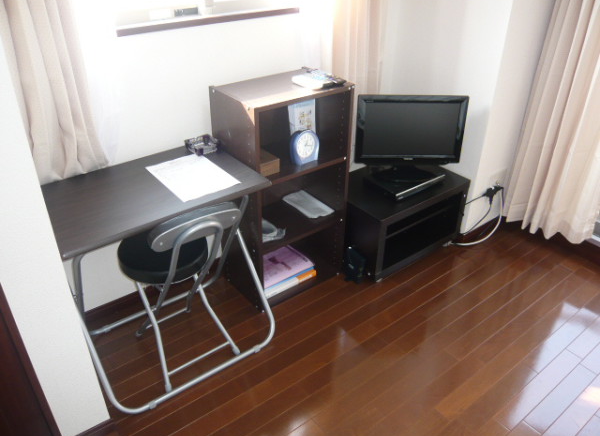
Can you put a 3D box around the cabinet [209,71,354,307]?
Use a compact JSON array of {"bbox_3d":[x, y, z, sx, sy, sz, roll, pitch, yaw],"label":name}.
[{"bbox_3d":[-0.071,-0.104,2.036,0.442,0.906,0.296,-22,39,-32],"label":"cabinet"}]

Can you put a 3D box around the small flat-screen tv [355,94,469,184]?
[{"bbox_3d":[0.488,-0.387,2.250,0.476,0.407,0.167,0,32,-2],"label":"small flat-screen tv"}]

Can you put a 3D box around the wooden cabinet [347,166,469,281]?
[{"bbox_3d":[0.463,-0.021,2.443,0.609,0.351,0.412,-21,38,-31],"label":"wooden cabinet"}]

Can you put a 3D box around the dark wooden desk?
[{"bbox_3d":[-0.481,0.199,1.734,0.657,0.702,0.446,-22,39,-32],"label":"dark wooden desk"}]

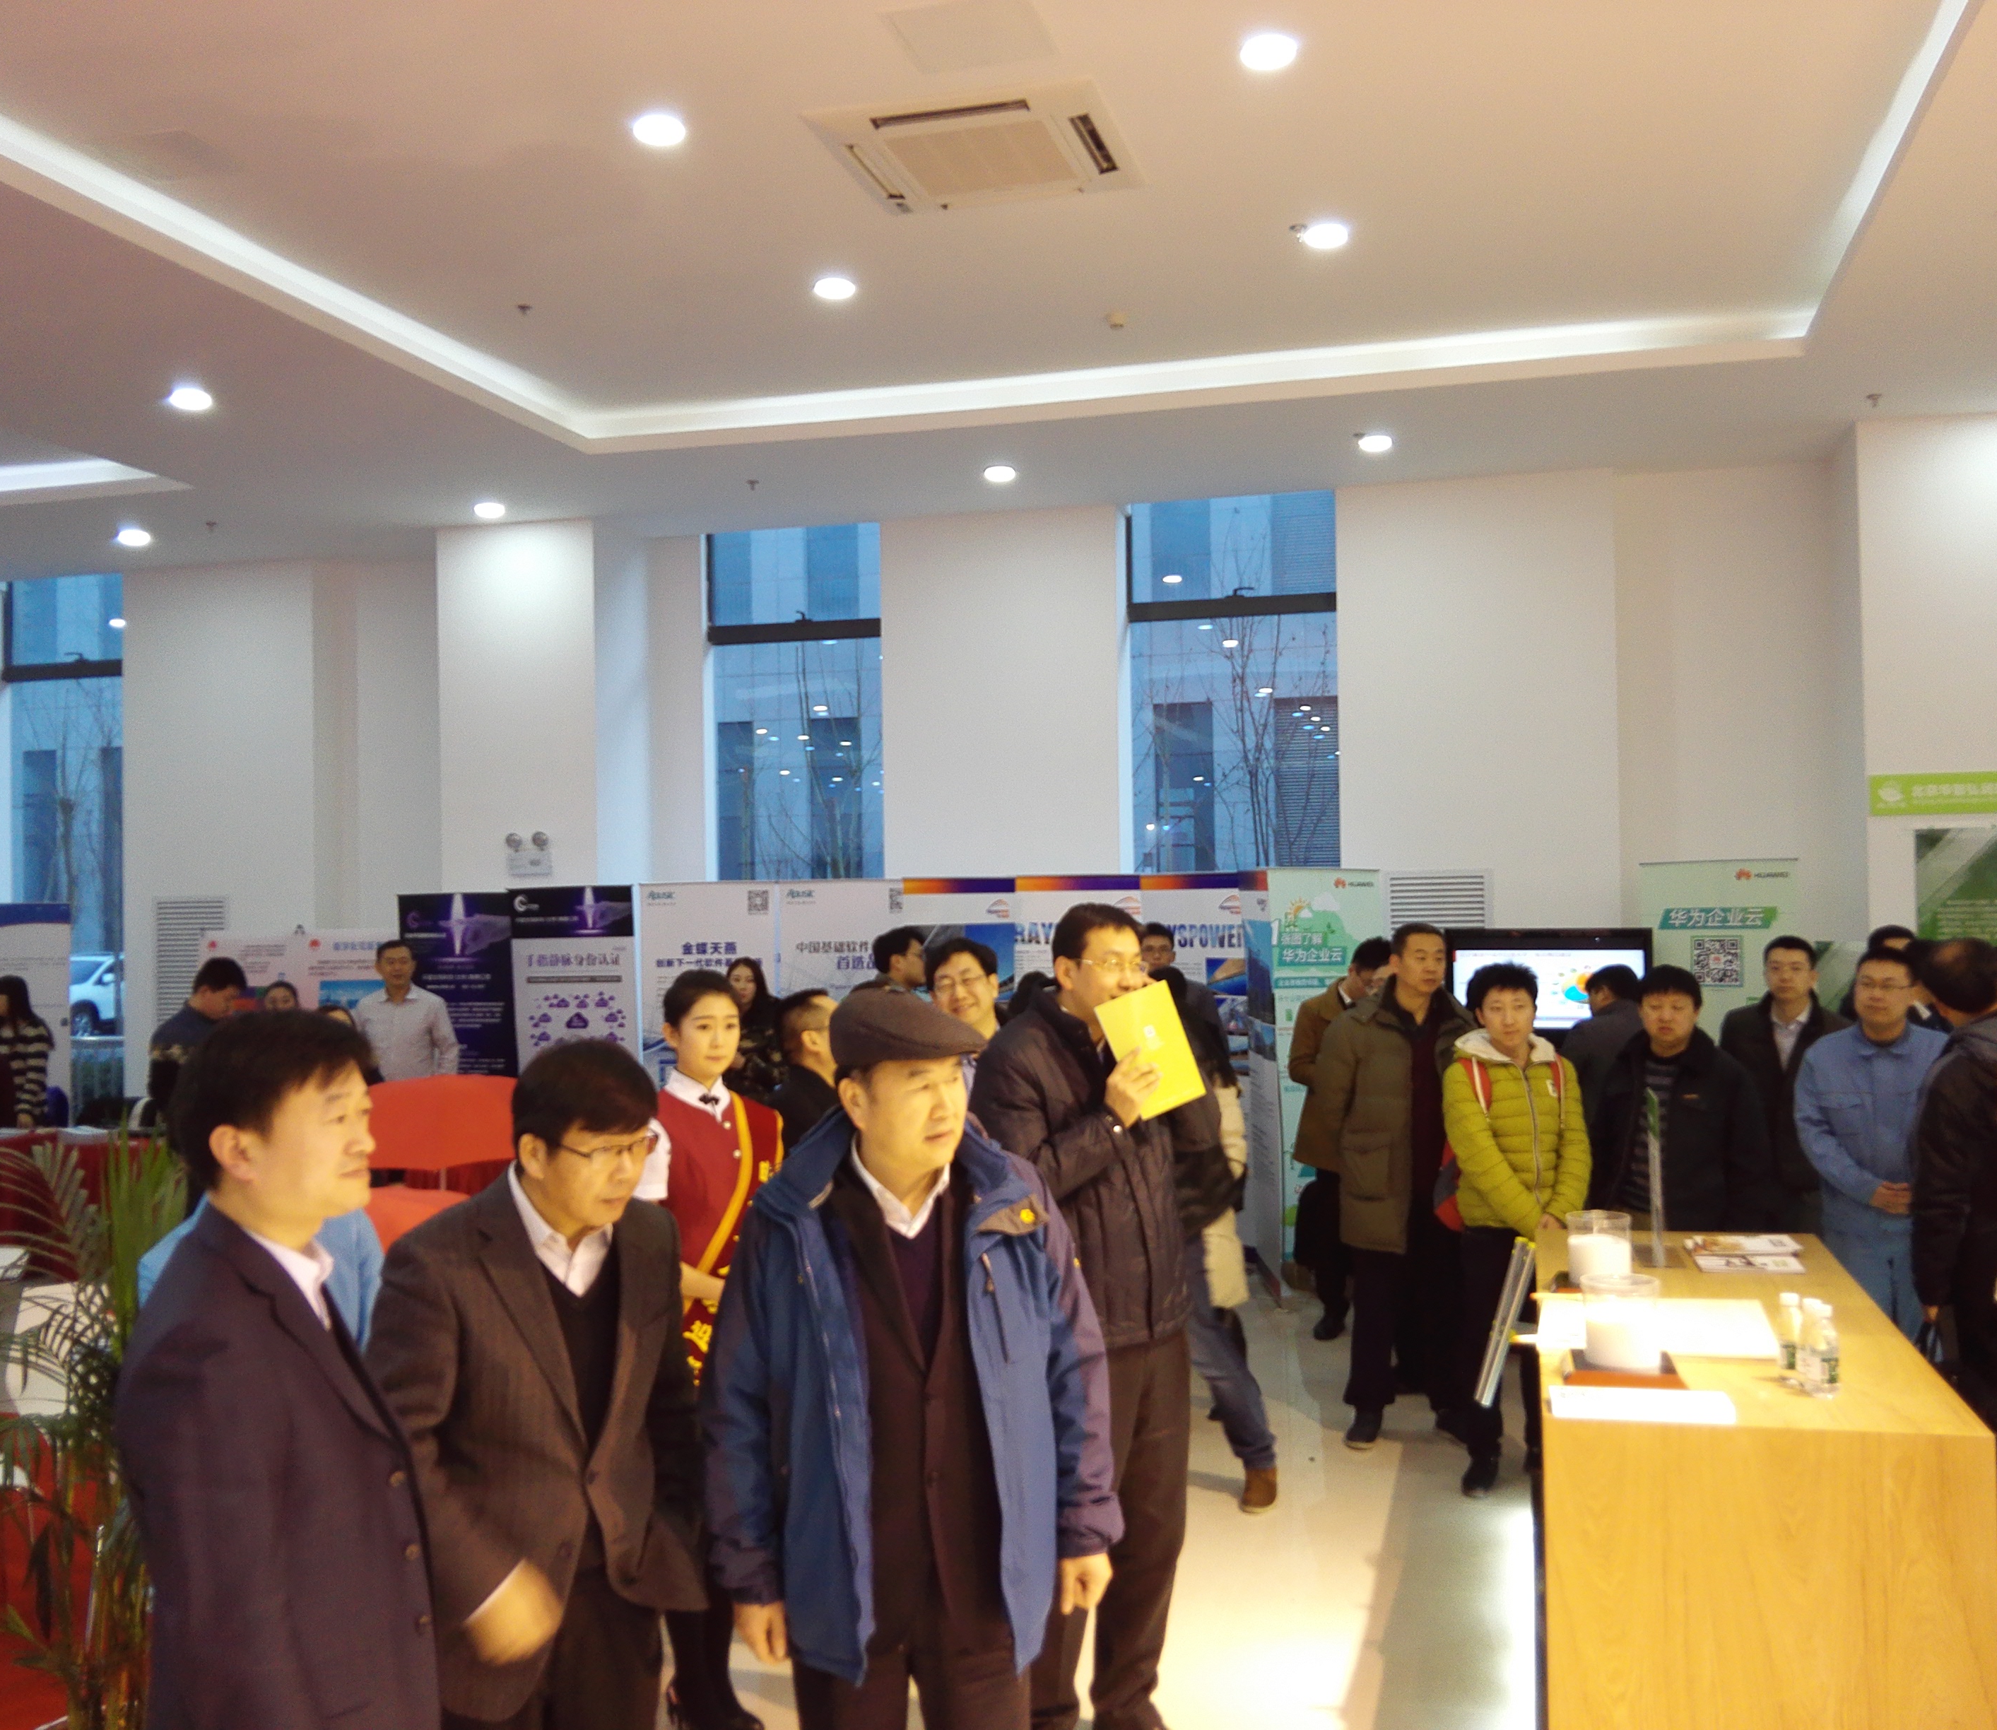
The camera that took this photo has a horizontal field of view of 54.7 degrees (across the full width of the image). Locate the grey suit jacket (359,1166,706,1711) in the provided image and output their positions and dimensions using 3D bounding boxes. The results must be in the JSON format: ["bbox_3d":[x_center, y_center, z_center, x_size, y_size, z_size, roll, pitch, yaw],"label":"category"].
[{"bbox_3d":[-0.627,0.769,2.630,0.490,0.680,0.400,0,-2,-42],"label":"grey suit jacket"}]

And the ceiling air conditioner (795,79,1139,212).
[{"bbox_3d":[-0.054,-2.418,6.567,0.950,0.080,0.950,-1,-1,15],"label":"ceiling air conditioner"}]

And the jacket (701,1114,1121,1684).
[{"bbox_3d":[-0.132,0.750,2.750,0.570,0.790,0.340,-1,-1,-10],"label":"jacket"}]

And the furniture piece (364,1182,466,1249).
[{"bbox_3d":[-2.115,1.544,6.891,0.550,0.750,0.550,-1,-1,15],"label":"furniture piece"}]

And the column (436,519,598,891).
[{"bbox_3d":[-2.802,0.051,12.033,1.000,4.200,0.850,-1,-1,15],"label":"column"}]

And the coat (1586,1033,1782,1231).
[{"bbox_3d":[2.111,0.874,5.950,0.600,0.780,0.360,-2,-2,36],"label":"coat"}]

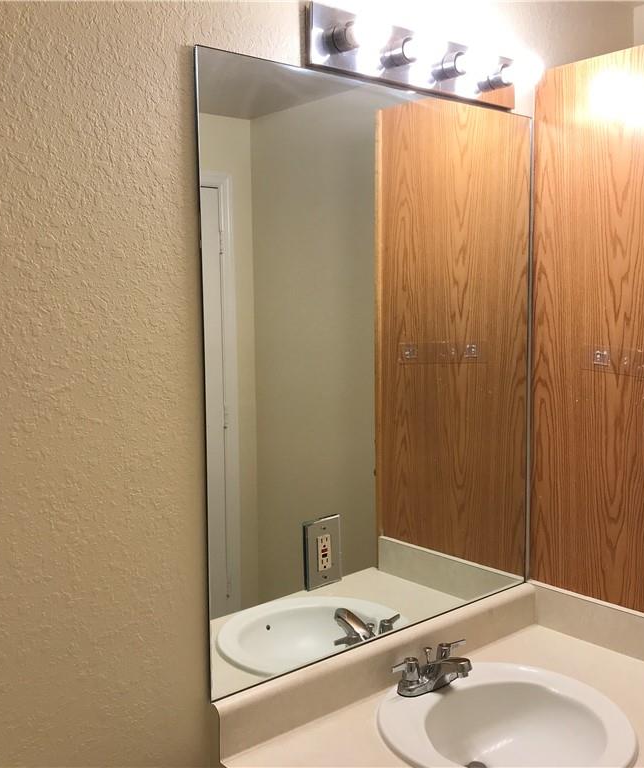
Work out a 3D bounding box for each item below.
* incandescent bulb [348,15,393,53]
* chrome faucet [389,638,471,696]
[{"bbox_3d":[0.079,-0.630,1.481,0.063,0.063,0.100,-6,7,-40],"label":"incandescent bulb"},{"bbox_3d":[0.247,0.581,1.677,0.206,0.072,0.133,-6,7,-40],"label":"chrome faucet"}]

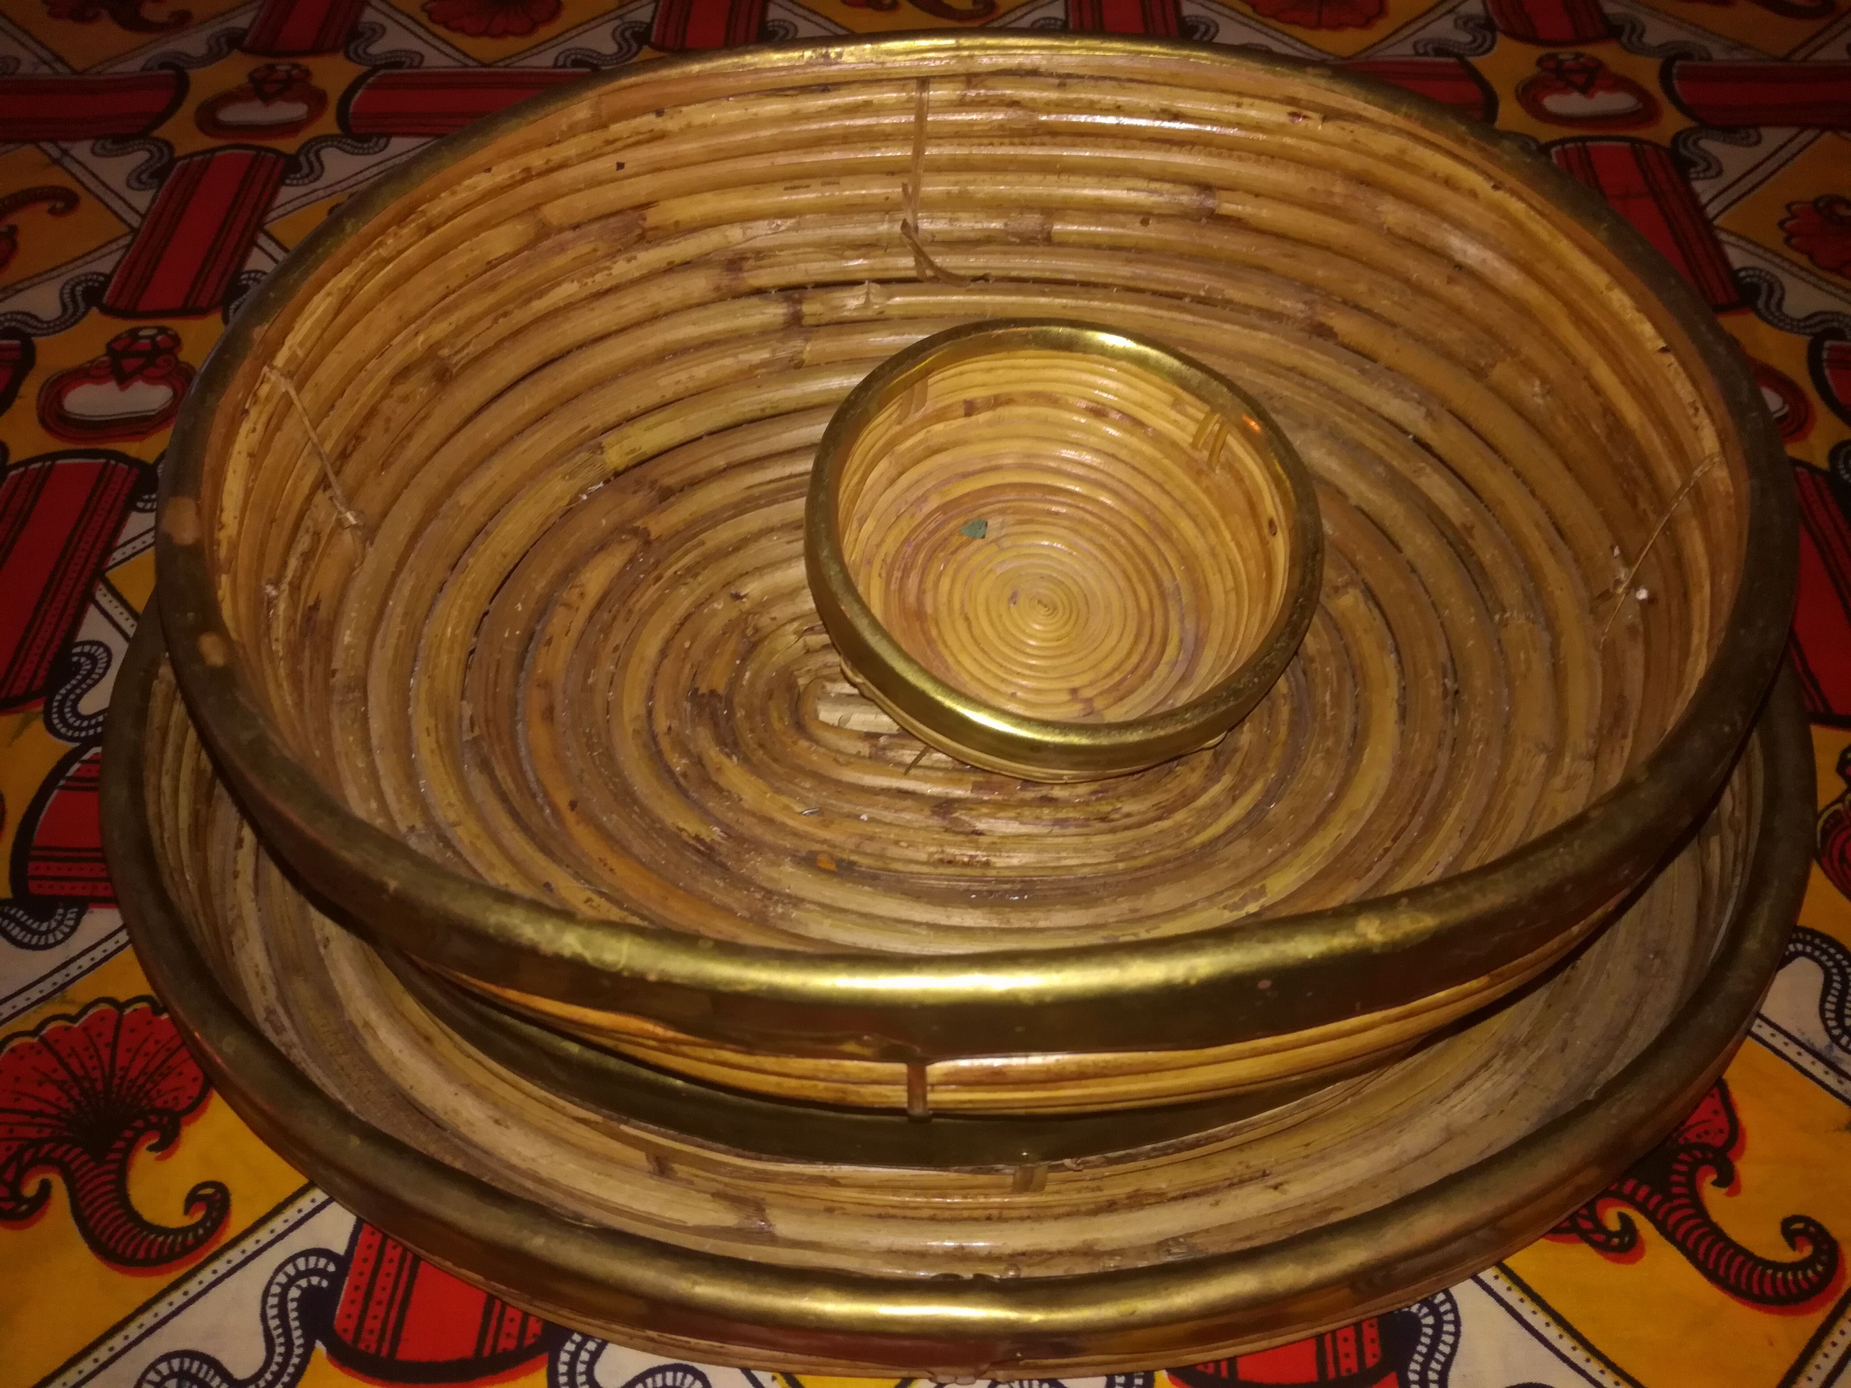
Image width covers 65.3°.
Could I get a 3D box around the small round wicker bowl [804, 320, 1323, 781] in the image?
[{"bbox_3d":[0.039,-0.039,0.439,0.150,0.055,0.150,3,58,0],"label":"small round wicker bowl"}]

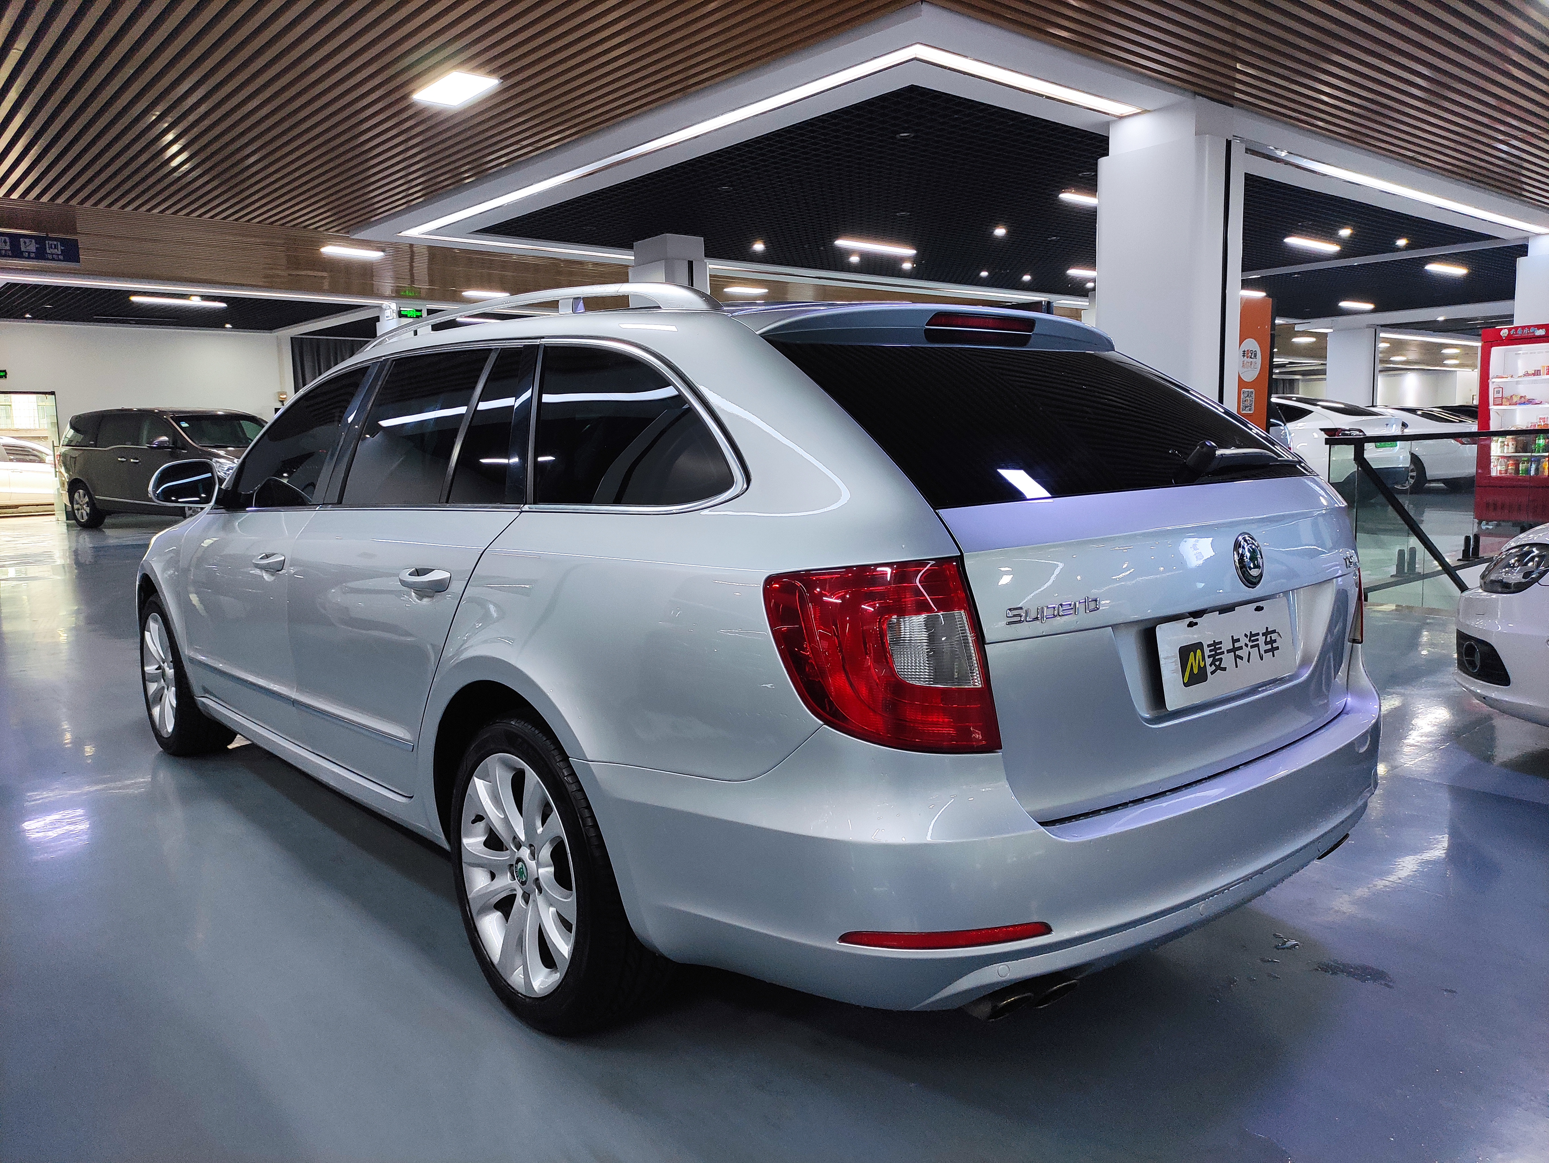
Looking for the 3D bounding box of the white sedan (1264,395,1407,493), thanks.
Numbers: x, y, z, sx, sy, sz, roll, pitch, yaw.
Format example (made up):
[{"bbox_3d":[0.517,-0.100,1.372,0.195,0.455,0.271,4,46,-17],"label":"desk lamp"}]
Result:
[{"bbox_3d":[7.629,-2.246,18.223,1.890,1.540,4.720,-5,8,-30],"label":"white sedan"}]

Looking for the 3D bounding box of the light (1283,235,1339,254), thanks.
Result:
[{"bbox_3d":[6.020,-3.780,12.523,1.200,0.050,0.120,-8,10,-40],"label":"light"}]

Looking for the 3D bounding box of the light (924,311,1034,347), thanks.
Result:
[{"bbox_3d":[0.416,-0.511,2.270,0.350,0.070,0.050,-7,9,-40],"label":"light"}]

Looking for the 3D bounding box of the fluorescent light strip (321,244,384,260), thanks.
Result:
[{"bbox_3d":[-4.216,-3.290,11.187,0.600,0.050,0.300,-8,10,-40],"label":"fluorescent light strip"}]

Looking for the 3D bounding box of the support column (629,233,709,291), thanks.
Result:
[{"bbox_3d":[-1.047,-1.921,11.636,0.500,3.137,0.630,-8,10,-40],"label":"support column"}]

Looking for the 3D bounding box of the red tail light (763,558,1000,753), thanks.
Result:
[{"bbox_3d":[0.161,0.117,1.602,0.295,0.275,0.210,-7,9,-40],"label":"red tail light"}]

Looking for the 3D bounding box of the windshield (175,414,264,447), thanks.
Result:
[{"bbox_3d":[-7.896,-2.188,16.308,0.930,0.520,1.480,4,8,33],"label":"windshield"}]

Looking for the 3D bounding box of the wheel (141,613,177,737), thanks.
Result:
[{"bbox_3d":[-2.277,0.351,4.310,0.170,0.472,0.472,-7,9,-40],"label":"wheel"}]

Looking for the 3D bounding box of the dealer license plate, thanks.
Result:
[{"bbox_3d":[0.807,0.120,1.965,0.440,0.140,0.012,-7,-1,-40],"label":"dealer license plate"}]

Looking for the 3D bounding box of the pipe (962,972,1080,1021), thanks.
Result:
[{"bbox_3d":[0.348,0.613,1.737,0.200,0.066,0.140,-7,9,-40],"label":"pipe"}]

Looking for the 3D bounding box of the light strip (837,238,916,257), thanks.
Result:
[{"bbox_3d":[1.101,-3.653,12.218,1.200,0.050,0.120,-8,10,-40],"label":"light strip"}]

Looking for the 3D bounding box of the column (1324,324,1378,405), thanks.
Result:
[{"bbox_3d":[10.558,-3.174,20.412,0.500,2.765,0.650,-8,10,-40],"label":"column"}]

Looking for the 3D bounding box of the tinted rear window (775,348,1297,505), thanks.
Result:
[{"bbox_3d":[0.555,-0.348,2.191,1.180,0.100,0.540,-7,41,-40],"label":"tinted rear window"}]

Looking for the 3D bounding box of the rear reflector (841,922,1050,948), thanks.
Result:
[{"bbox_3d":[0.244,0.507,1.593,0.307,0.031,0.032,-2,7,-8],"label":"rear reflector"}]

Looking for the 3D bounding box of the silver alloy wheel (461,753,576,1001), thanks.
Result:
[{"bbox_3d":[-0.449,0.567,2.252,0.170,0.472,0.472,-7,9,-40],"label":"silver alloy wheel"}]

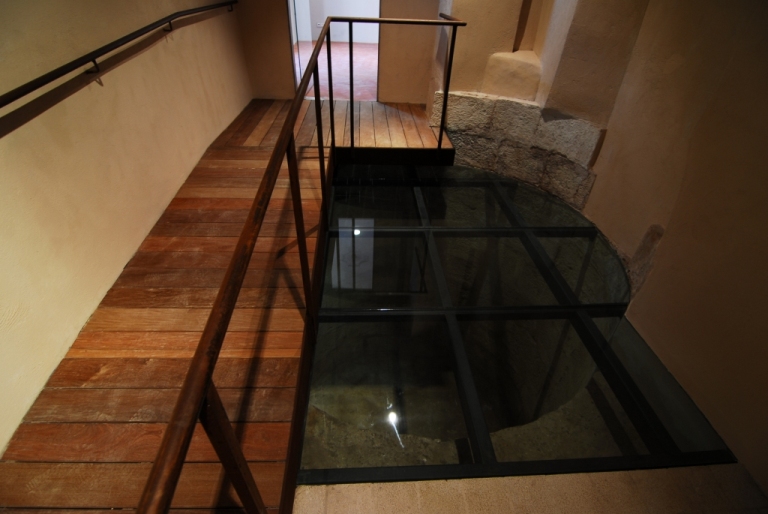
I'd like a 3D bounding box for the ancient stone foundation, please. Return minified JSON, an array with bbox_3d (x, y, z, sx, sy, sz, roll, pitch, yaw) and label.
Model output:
[{"bbox_3d":[1.253,-1.141,3.402,0.407,0.689,1.746,-28,45,-36],"label":"ancient stone foundation"}]

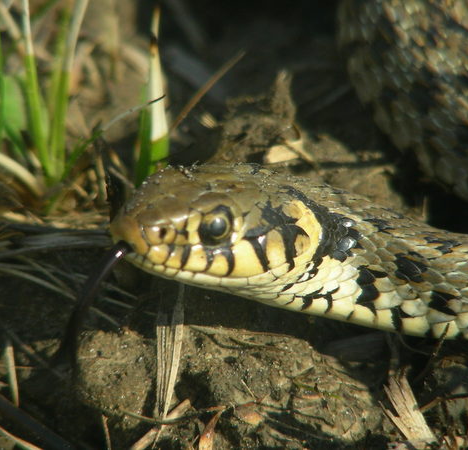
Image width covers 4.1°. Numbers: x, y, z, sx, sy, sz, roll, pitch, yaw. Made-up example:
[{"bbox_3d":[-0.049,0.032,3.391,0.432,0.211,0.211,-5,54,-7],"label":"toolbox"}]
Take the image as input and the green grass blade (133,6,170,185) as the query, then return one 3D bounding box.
[{"bbox_3d":[-0.016,-0.024,1.255,0.006,0.037,0.004,3,20,-1],"label":"green grass blade"}]

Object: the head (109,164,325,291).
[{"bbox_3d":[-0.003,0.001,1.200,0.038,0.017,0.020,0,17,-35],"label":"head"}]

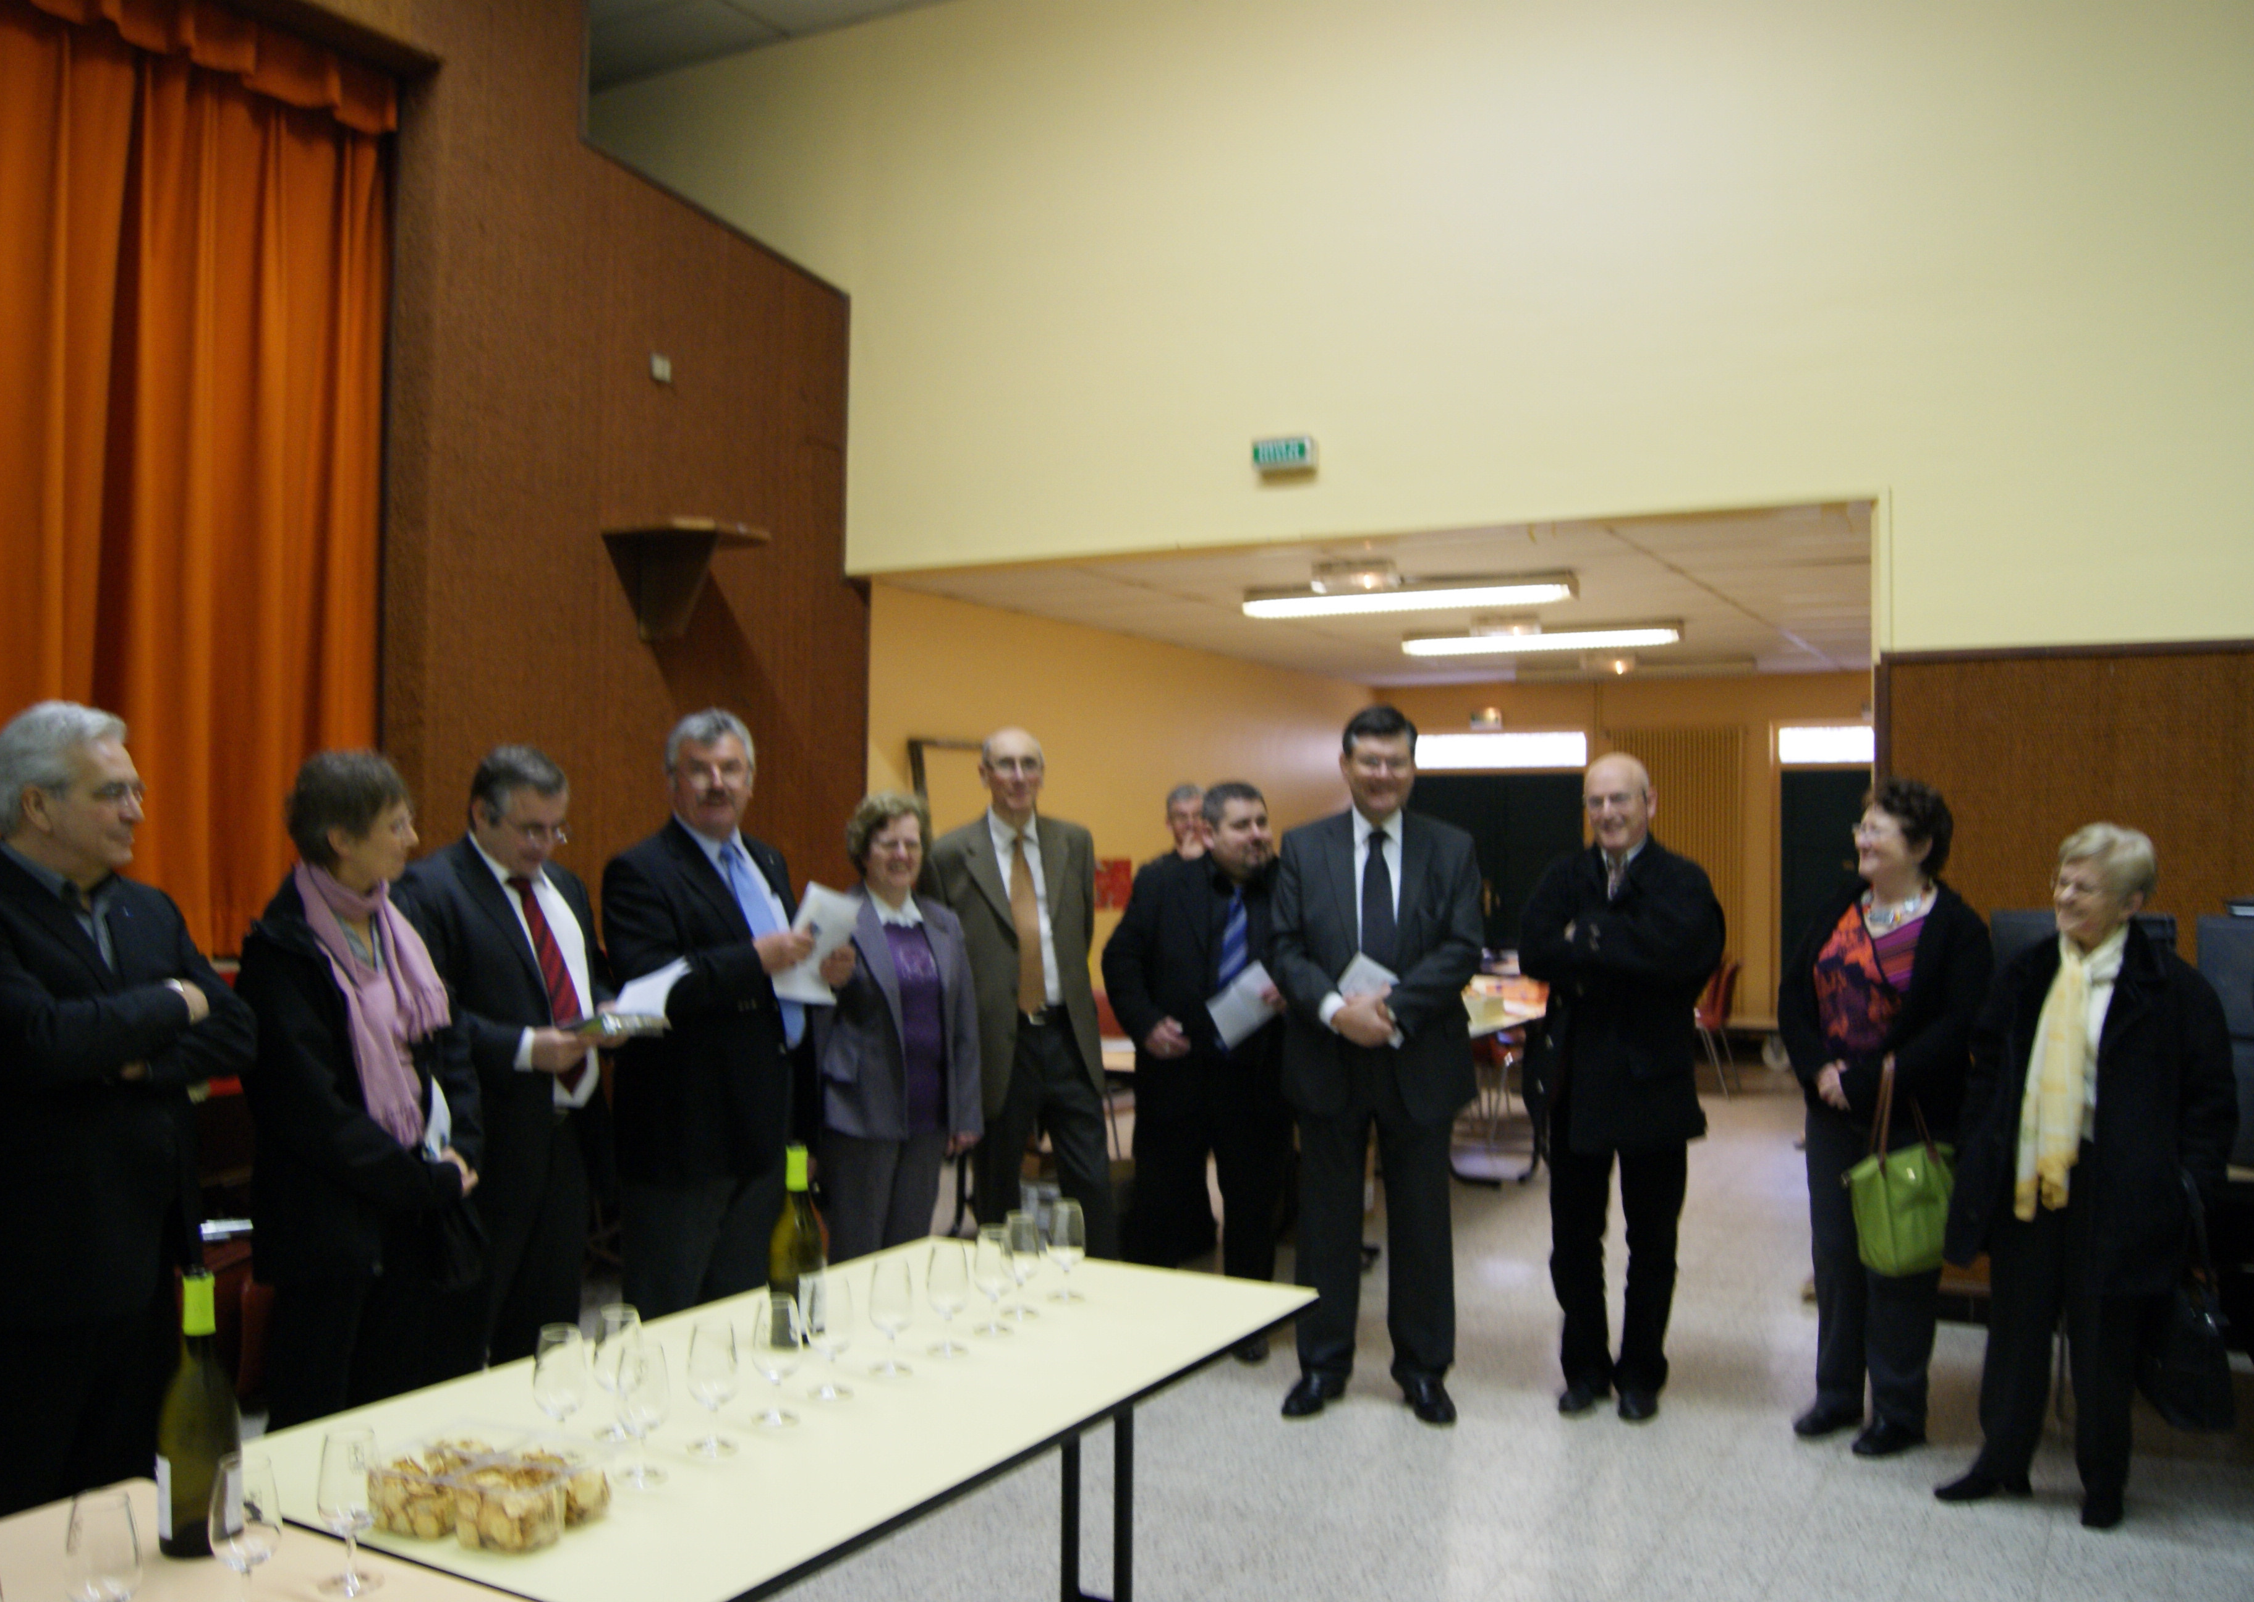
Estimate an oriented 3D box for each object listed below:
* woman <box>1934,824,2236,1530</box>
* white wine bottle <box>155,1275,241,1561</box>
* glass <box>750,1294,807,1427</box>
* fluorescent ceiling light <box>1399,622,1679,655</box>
[{"bbox_3d":[2.196,0.834,4.149,0.560,1.538,0.400,-1,-3,43],"label":"woman"},{"bbox_3d":[-0.968,0.636,1.882,0.079,0.293,0.079,1,-2,0],"label":"white wine bottle"},{"bbox_3d":[-0.446,0.717,2.311,0.066,0.155,0.066,1,-2,0],"label":"glass"},{"bbox_3d":[2.235,-0.875,9.803,1.570,0.110,0.170,0,-2,30],"label":"fluorescent ceiling light"}]

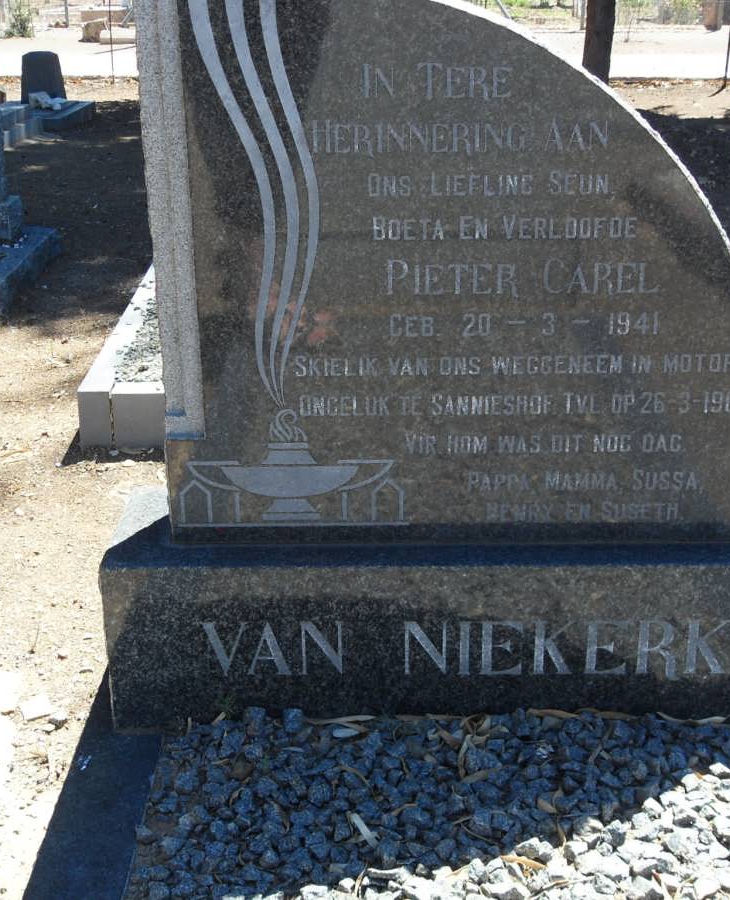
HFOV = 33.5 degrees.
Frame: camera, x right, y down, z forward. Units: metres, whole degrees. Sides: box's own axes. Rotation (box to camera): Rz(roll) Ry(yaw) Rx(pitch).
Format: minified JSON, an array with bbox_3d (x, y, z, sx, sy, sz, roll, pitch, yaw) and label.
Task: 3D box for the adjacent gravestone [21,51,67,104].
[{"bbox_3d":[-2.812,-3.241,10.567,0.354,0.429,0.180,0,21,1],"label":"adjacent gravestone"}]

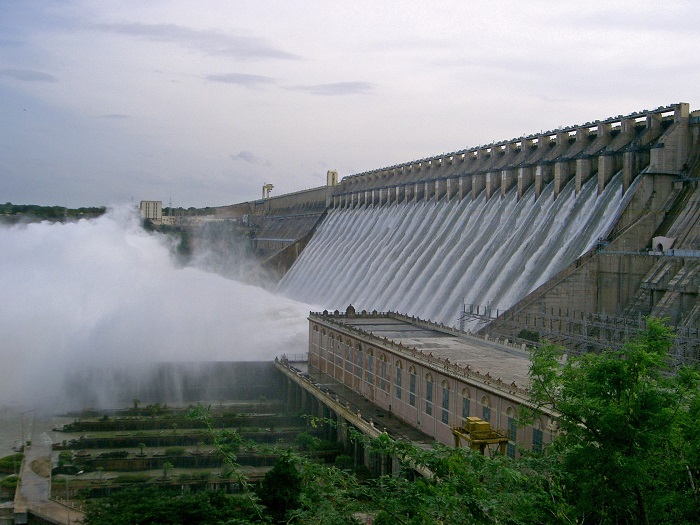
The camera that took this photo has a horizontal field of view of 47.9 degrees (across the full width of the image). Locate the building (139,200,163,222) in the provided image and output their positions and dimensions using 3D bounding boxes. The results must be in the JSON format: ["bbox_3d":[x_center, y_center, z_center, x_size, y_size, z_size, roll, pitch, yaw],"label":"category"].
[{"bbox_3d":[-270.450,-68.309,1073.303,27.200,29.300,28.000,1,2,-18],"label":"building"}]

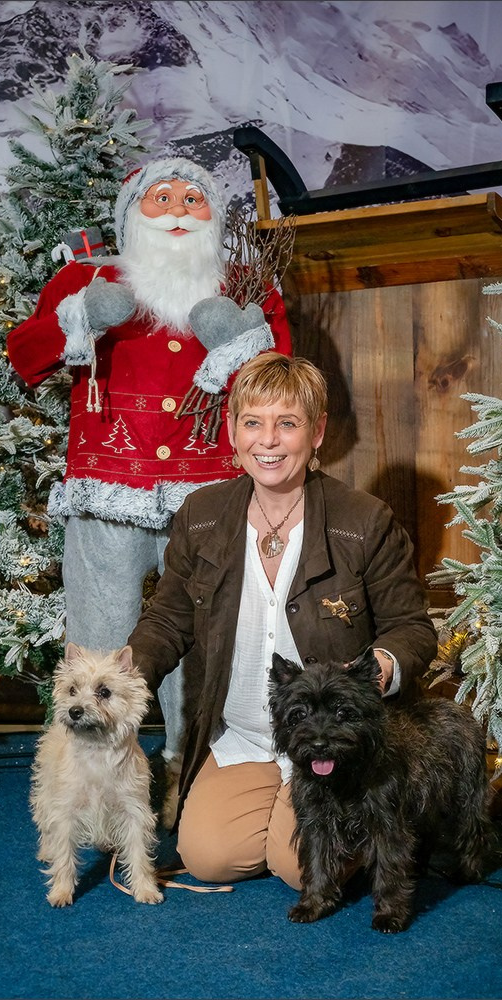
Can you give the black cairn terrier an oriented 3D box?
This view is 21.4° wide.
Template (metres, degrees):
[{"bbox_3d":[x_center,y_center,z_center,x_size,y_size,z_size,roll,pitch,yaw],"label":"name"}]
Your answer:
[{"bbox_3d":[0.212,0.409,2.050,0.220,0.405,0.450,2,3,30],"label":"black cairn terrier"}]

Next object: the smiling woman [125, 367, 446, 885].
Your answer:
[{"bbox_3d":[0.055,0.163,2.310,0.540,0.870,0.560,0,3,5],"label":"smiling woman"}]

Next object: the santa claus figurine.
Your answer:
[{"bbox_3d":[-0.193,-0.042,2.540,0.540,1.215,0.360,0,3,-5],"label":"santa claus figurine"}]

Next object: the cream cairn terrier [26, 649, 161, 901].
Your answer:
[{"bbox_3d":[-0.258,0.407,2.180,0.200,0.395,0.440,-1,3,-10],"label":"cream cairn terrier"}]

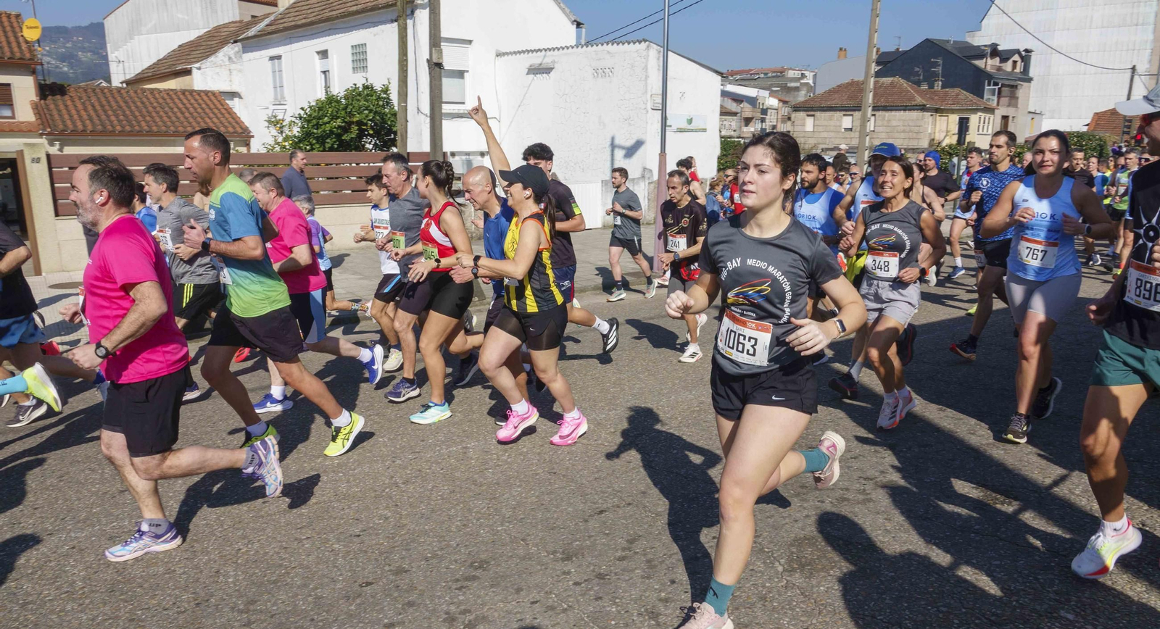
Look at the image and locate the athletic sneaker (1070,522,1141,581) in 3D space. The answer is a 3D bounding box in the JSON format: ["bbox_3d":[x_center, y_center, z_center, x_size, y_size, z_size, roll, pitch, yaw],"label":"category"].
[{"bbox_3d":[1.901,0.856,2.788,0.285,0.135,0.105,-18,20,-24],"label":"athletic sneaker"}]

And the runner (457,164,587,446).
[{"bbox_3d":[-0.319,-0.042,4.377,0.720,1.590,0.500,-4,13,-20],"label":"runner"}]

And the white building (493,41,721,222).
[{"bbox_3d":[0.697,-5.081,21.338,5.300,4.170,3.140,12,17,42],"label":"white building"}]

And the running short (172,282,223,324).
[{"bbox_3d":[-2.721,-0.103,5.519,0.420,0.370,0.380,-3,12,-12],"label":"running short"}]

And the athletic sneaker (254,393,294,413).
[{"bbox_3d":[-2.131,0.611,5.323,0.280,0.125,0.105,-2,12,-10],"label":"athletic sneaker"}]

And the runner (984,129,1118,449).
[{"bbox_3d":[2.511,-0.132,4.194,0.580,1.660,0.660,11,16,41],"label":"runner"}]

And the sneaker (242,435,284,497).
[{"bbox_3d":[-1.303,0.628,3.188,0.125,0.285,0.105,-5,14,-30],"label":"sneaker"}]

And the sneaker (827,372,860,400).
[{"bbox_3d":[1.736,0.466,5.096,0.285,0.120,0.105,17,1,-32],"label":"sneaker"}]

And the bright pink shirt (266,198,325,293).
[{"bbox_3d":[-1.884,-0.452,5.077,0.430,0.660,0.500,-9,14,-13],"label":"bright pink shirt"}]

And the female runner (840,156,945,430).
[{"bbox_3d":[1.782,-0.139,4.400,0.550,1.570,0.520,-11,17,-40],"label":"female runner"}]

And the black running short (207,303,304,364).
[{"bbox_3d":[-1.738,0.058,4.146,0.440,0.390,0.400,-8,15,-32],"label":"black running short"}]

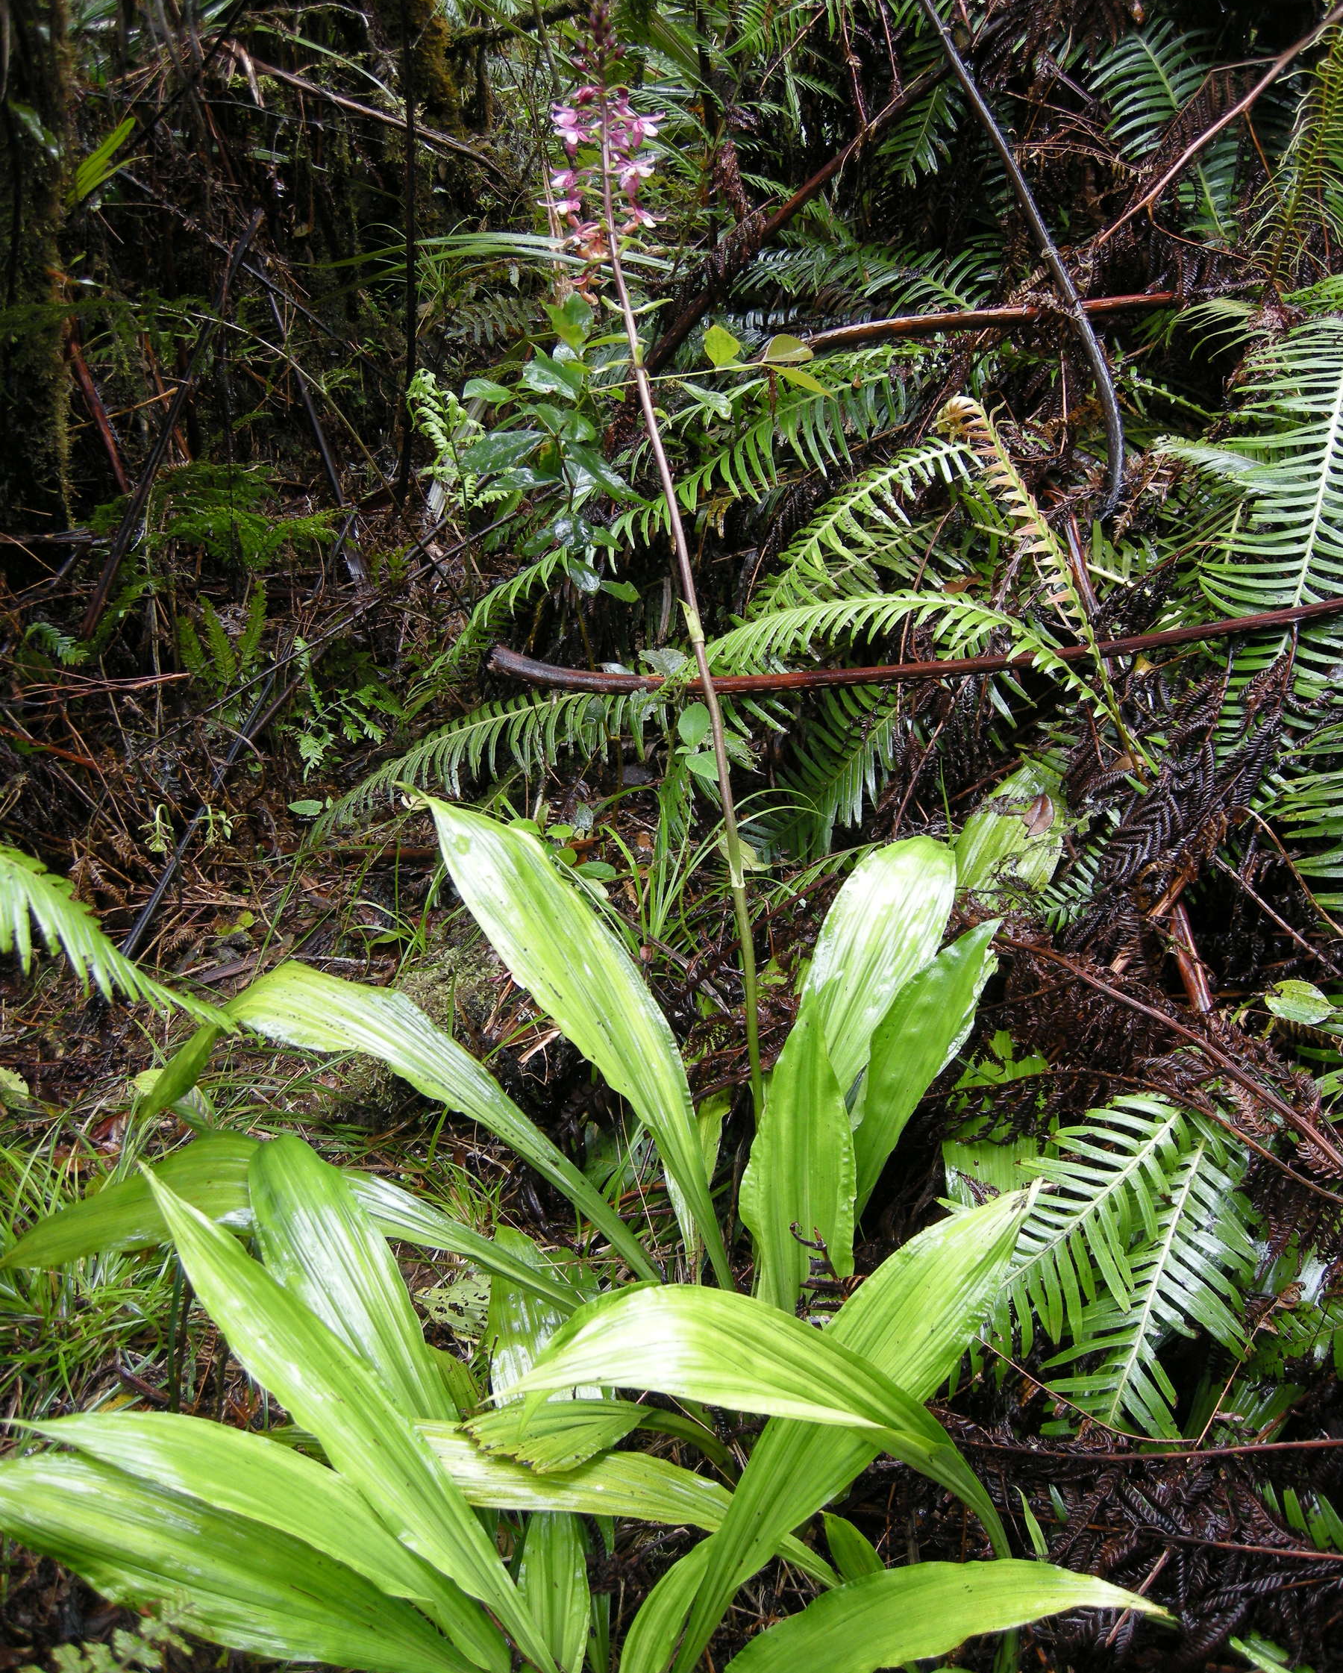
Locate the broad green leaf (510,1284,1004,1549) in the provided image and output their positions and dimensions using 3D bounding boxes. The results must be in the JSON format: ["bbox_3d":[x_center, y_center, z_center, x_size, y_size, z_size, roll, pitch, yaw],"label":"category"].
[{"bbox_3d":[0.056,0.369,1.140,0.300,0.140,0.140,0,22,0],"label":"broad green leaf"}]

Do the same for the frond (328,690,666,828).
[{"bbox_3d":[-0.162,-0.071,1.730,0.350,0.060,0.105,-21,59,-17],"label":"frond"}]

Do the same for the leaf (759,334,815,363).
[{"bbox_3d":[0.107,-0.452,1.680,0.050,0.020,0.030,0,22,0],"label":"leaf"}]

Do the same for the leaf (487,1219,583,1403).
[{"bbox_3d":[-0.095,0.354,1.290,0.085,0.030,0.198,-8,44,-12],"label":"leaf"}]

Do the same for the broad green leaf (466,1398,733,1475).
[{"bbox_3d":[-0.048,0.398,1.200,0.170,0.045,0.075,0,22,0],"label":"broad green leaf"}]

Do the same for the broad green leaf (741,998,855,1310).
[{"bbox_3d":[0.091,0.235,1.320,0.082,0.240,0.050,0,13,0],"label":"broad green leaf"}]

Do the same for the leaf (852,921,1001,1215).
[{"bbox_3d":[0.193,0.173,1.355,0.070,0.250,0.035,19,-13,30],"label":"leaf"}]

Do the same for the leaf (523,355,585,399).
[{"bbox_3d":[-0.109,-0.431,1.700,0.066,0.036,0.012,22,-30,-18],"label":"leaf"}]

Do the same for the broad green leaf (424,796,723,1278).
[{"bbox_3d":[-0.071,0.148,1.390,0.095,0.432,0.060,-27,-15,-23],"label":"broad green leaf"}]

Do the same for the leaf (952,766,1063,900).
[{"bbox_3d":[0.298,0.002,1.575,0.090,0.030,0.177,13,58,17],"label":"leaf"}]

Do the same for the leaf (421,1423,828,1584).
[{"bbox_3d":[-0.031,0.427,1.183,0.296,0.045,0.070,16,33,0],"label":"leaf"}]

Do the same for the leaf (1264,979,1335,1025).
[{"bbox_3d":[0.499,0.132,1.440,0.055,0.012,0.038,13,56,21],"label":"leaf"}]

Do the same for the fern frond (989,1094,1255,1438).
[{"bbox_3d":[0.340,0.324,1.360,0.190,0.240,0.110,0,4,0],"label":"fern frond"}]

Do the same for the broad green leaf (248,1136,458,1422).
[{"bbox_3d":[-0.216,0.314,1.260,0.260,0.100,0.060,51,17,23],"label":"broad green leaf"}]

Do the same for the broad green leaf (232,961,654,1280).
[{"bbox_3d":[-0.162,0.216,1.310,0.371,0.075,0.080,32,47,-2],"label":"broad green leaf"}]

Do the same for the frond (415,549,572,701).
[{"bbox_3d":[-0.172,-0.201,1.750,0.200,0.070,0.080,-46,0,-17],"label":"frond"}]

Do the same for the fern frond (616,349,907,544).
[{"bbox_3d":[0.090,-0.380,1.780,0.310,0.120,0.110,-29,0,-10],"label":"fern frond"}]

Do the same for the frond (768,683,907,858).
[{"bbox_3d":[0.160,-0.064,1.700,0.110,0.040,0.197,35,78,18],"label":"frond"}]

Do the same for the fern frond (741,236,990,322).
[{"bbox_3d":[0.230,-0.659,2.150,0.300,0.080,0.130,0,22,0],"label":"fern frond"}]

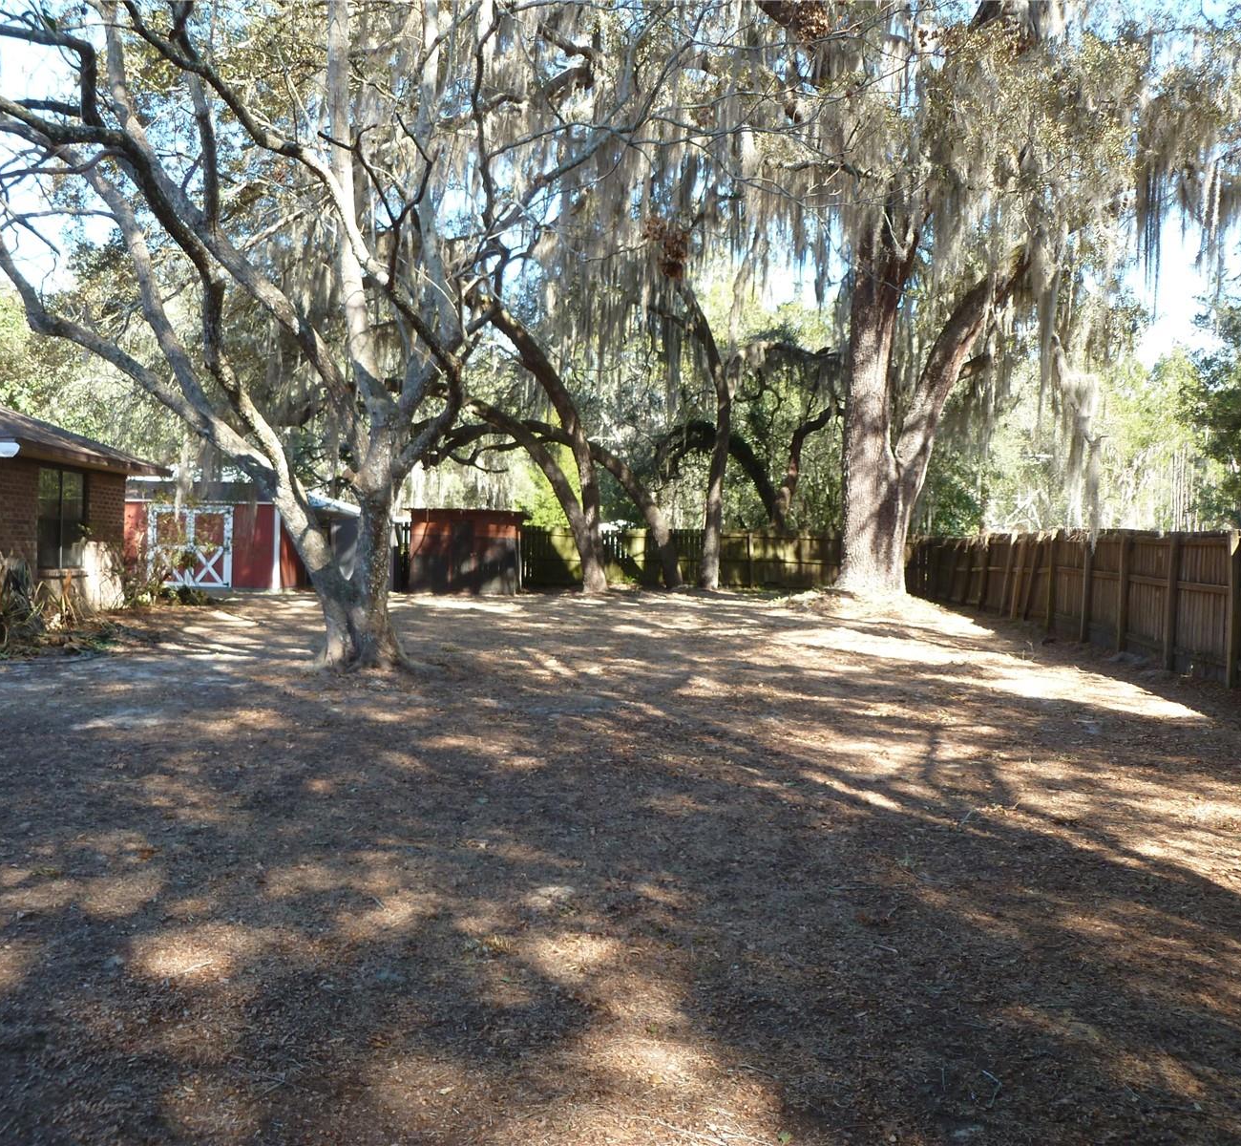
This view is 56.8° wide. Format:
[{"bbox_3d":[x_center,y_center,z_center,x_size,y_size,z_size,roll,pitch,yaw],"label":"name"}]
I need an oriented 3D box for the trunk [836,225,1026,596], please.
[{"bbox_3d":[7.451,-3.890,27.500,4.300,8.800,2.000,2,2,3],"label":"trunk"}]

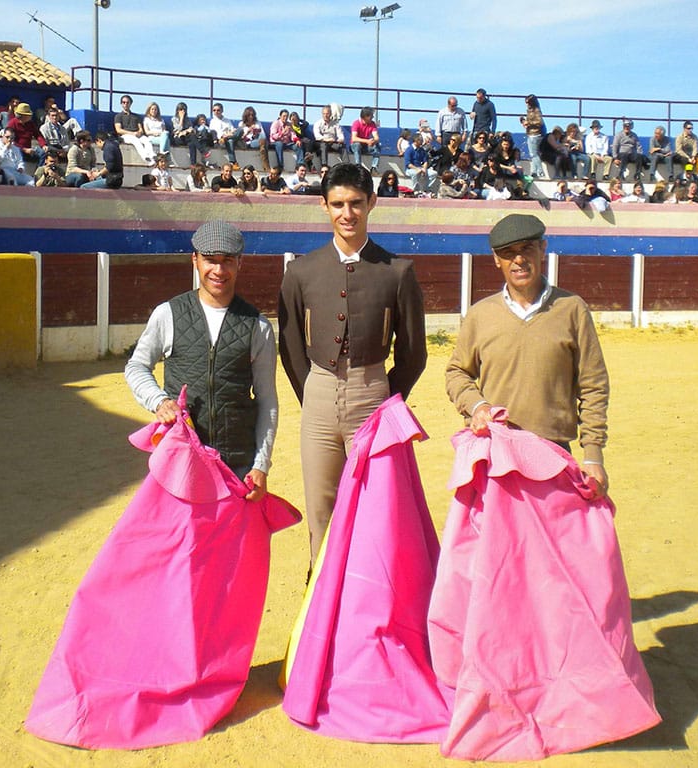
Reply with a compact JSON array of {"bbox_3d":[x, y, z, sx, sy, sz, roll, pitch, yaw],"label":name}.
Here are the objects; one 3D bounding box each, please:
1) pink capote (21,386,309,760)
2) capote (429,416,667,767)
[{"bbox_3d":[-0.612,0.576,3.426,0.890,1.110,0.470,0,8,-8],"label":"pink capote"},{"bbox_3d":[0.668,0.622,3.390,0.810,1.060,0.450,1,8,0],"label":"capote"}]

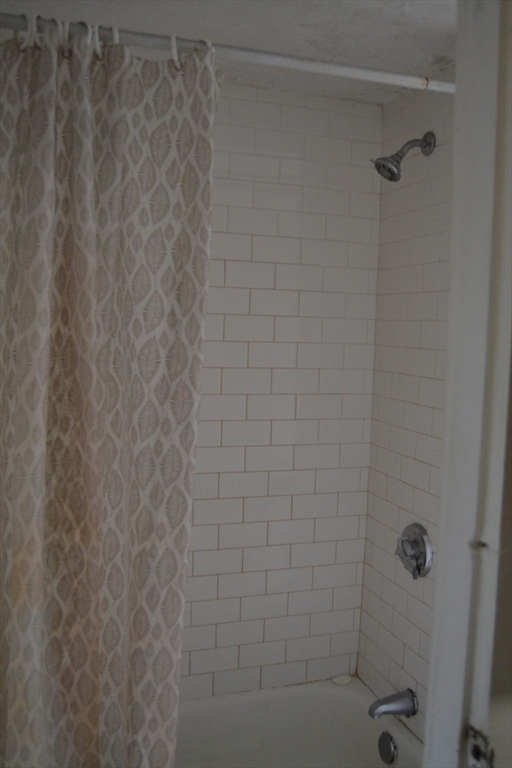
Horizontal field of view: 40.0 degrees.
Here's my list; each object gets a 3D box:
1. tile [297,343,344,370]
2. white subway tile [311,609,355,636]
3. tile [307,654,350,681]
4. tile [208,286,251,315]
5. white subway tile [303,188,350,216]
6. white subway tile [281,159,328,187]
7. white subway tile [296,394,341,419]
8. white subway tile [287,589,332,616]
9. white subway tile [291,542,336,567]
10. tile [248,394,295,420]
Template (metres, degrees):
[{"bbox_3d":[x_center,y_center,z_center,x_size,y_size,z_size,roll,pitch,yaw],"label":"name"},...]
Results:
[{"bbox_3d":[0.198,-0.084,2.157,0.152,0.076,0.008,0,5,-18],"label":"tile"},{"bbox_3d":[0.241,0.761,2.252,0.152,0.075,0.010,0,5,-18],"label":"white subway tile"},{"bbox_3d":[0.234,0.915,2.272,0.152,0.075,0.009,0,5,-18],"label":"tile"},{"bbox_3d":[-0.092,-0.242,2.056,0.152,0.076,0.009,0,5,-18],"label":"tile"},{"bbox_3d":[0.212,-0.549,2.124,0.154,0.076,0.008,0,5,-19],"label":"white subway tile"},{"bbox_3d":[0.142,-0.626,2.096,0.152,0.076,0.009,0,5,-18],"label":"white subway tile"},{"bbox_3d":[0.195,0.071,2.177,0.154,0.076,0.008,0,5,-19],"label":"white subway tile"},{"bbox_3d":[0.171,0.686,2.221,0.152,0.075,0.010,0,5,-18],"label":"white subway tile"},{"bbox_3d":[0.182,0.537,2.220,0.152,0.076,0.009,0,5,-18],"label":"white subway tile"},{"bbox_3d":[0.047,0.070,2.122,0.152,0.076,0.008,0,5,-18],"label":"tile"}]

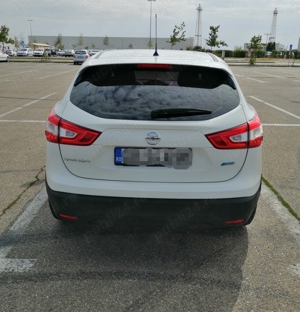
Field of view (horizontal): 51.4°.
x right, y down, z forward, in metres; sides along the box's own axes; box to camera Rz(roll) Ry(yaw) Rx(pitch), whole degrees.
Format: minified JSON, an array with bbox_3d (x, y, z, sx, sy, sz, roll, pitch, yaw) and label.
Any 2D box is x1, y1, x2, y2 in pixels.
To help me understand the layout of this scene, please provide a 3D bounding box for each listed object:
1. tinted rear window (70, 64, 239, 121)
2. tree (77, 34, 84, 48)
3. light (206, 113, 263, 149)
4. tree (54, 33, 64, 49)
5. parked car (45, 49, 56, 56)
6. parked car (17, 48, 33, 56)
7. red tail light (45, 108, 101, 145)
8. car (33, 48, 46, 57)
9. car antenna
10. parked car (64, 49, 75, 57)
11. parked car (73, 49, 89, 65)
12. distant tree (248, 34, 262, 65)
[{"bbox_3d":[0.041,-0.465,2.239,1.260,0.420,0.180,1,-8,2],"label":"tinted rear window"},{"bbox_3d":[-17.318,-27.567,77.967,2.000,5.100,2.000,1,19,2],"label":"tree"},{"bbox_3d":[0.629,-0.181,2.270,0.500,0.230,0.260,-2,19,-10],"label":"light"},{"bbox_3d":[-22.097,-27.146,76.181,2.500,5.200,2.500,1,19,2],"label":"tree"},{"bbox_3d":[-20.434,-21.180,64.400,1.770,1.480,4.300,1,19,2],"label":"parked car"},{"bbox_3d":[-25.969,-21.334,64.561,1.770,1.500,4.300,1,19,2],"label":"parked car"},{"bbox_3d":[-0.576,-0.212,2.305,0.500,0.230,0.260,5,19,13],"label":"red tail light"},{"bbox_3d":[-22.728,-21.250,64.465,1.770,1.500,4.300,1,19,2],"label":"car"},{"bbox_3d":[0.053,-0.954,2.485,0.050,0.365,0.060,1,49,2],"label":"car antenna"},{"bbox_3d":[-16.909,-21.719,66.194,1.770,1.460,4.350,1,19,2],"label":"parked car"},{"bbox_3d":[-7.592,-11.512,36.329,1.710,1.500,4.100,1,19,2],"label":"parked car"},{"bbox_3d":[13.199,-13.244,38.850,1.900,3.700,1.900,1,19,2],"label":"distant tree"}]

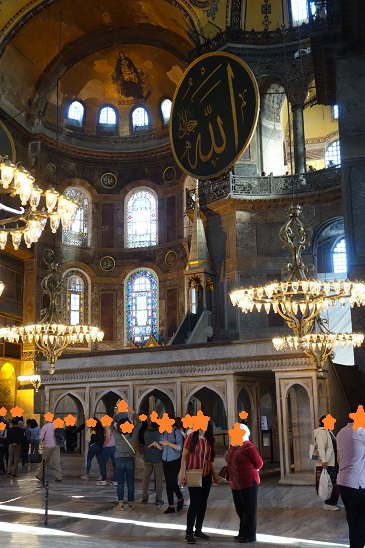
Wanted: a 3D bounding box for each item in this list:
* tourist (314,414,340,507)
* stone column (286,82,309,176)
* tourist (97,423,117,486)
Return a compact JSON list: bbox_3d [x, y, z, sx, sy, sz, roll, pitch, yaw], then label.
[{"bbox_3d":[2.473,3.218,11.230,0.460,1.580,0.480,-3,-12,11],"label":"tourist"},{"bbox_3d":[6.047,-7.318,34.358,0.920,5.741,0.920,-7,-14,26],"label":"stone column"},{"bbox_3d":[-1.822,4.288,15.961,0.450,1.620,0.450,-5,-13,17],"label":"tourist"}]

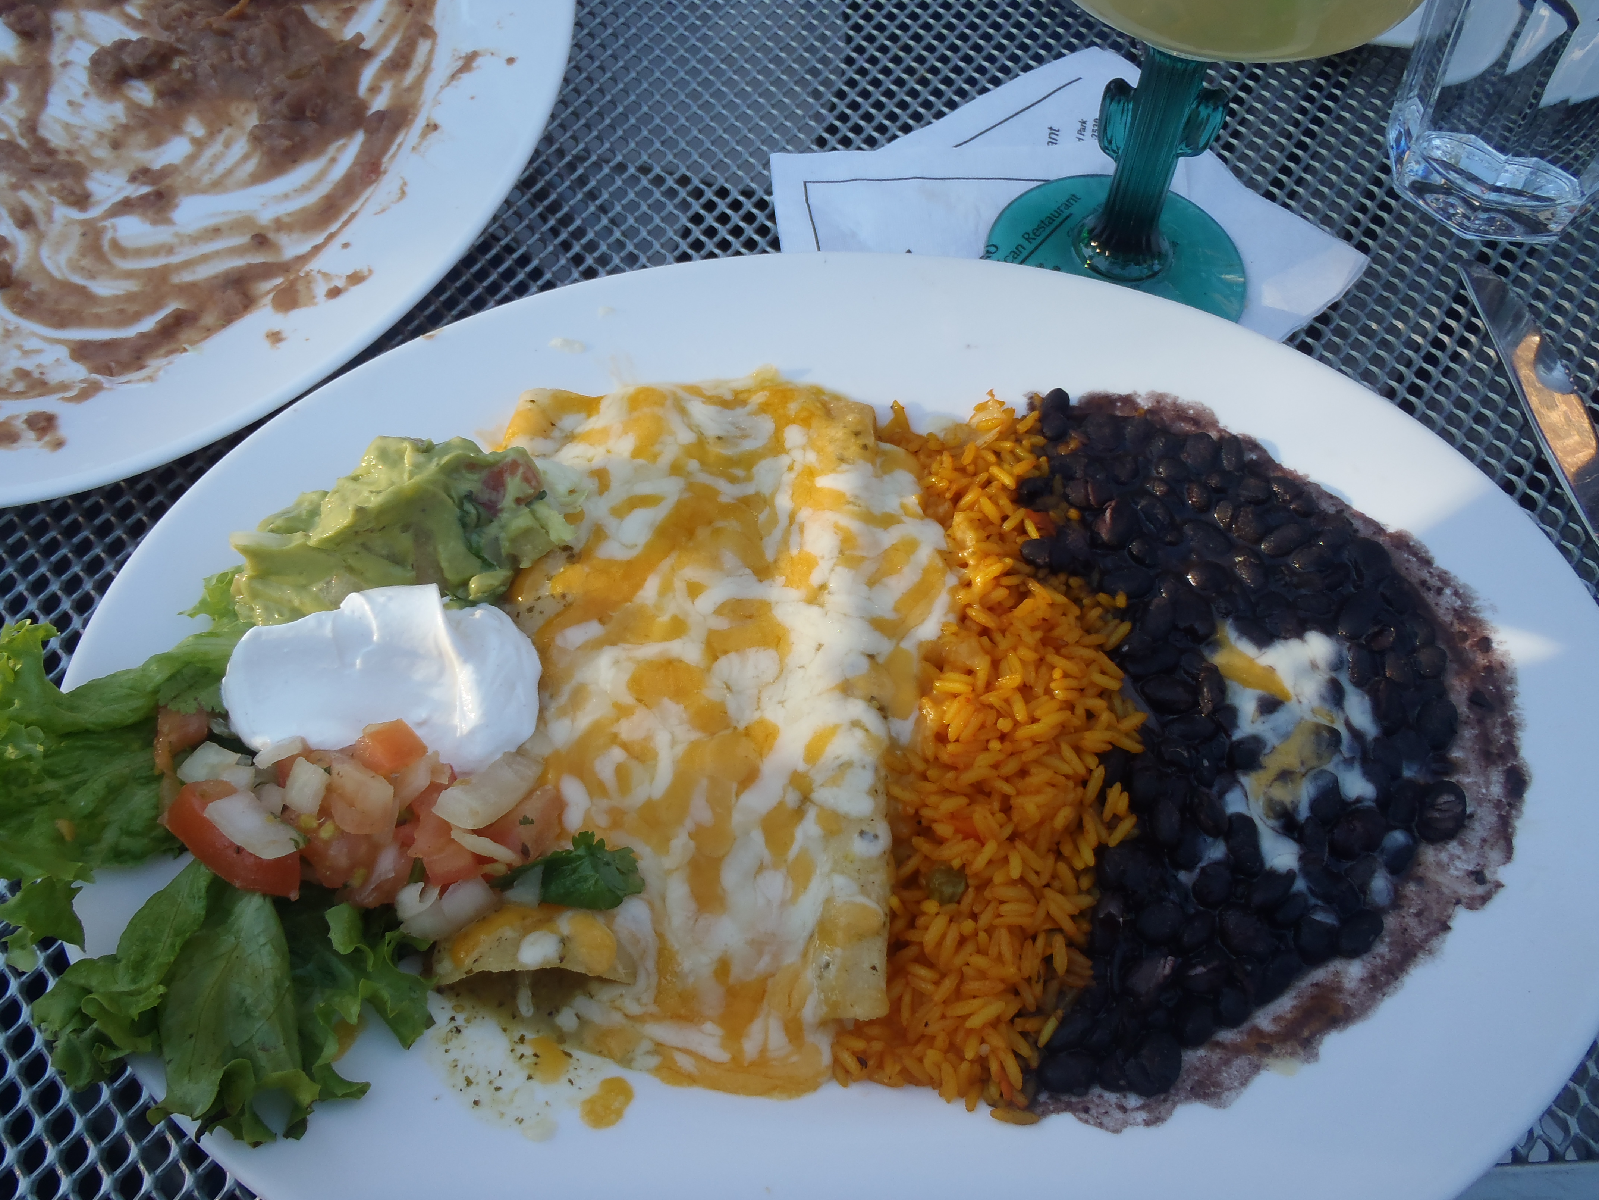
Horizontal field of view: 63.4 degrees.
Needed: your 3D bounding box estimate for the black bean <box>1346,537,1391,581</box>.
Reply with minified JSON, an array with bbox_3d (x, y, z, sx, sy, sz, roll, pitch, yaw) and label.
[{"bbox_3d":[0.141,-0.010,0.321,0.009,0.007,0.013,-27,64,-16],"label":"black bean"}]

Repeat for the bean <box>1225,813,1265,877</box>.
[{"bbox_3d":[0.098,0.054,0.284,0.007,0.007,0.014,1,60,-1],"label":"bean"}]

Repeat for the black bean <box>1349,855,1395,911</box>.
[{"bbox_3d":[0.125,0.062,0.282,0.009,0.008,0.012,-5,61,-5],"label":"black bean"}]

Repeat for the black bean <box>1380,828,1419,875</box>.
[{"bbox_3d":[0.131,0.055,0.283,0.008,0.007,0.011,20,61,10],"label":"black bean"}]

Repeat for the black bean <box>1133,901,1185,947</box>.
[{"bbox_3d":[0.076,0.068,0.273,0.011,0.007,0.009,-16,61,-10],"label":"black bean"}]

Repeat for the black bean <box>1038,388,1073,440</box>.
[{"bbox_3d":[0.065,-0.047,0.330,0.008,0.007,0.015,14,61,6],"label":"black bean"}]

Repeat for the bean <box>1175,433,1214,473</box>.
[{"bbox_3d":[0.103,-0.038,0.337,0.009,0.008,0.012,-1,60,-2],"label":"bean"}]

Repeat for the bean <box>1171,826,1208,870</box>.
[{"bbox_3d":[0.085,0.054,0.282,0.007,0.007,0.011,23,62,11],"label":"bean"}]

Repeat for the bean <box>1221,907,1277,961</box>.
[{"bbox_3d":[0.094,0.070,0.272,0.012,0.008,0.010,41,67,20],"label":"bean"}]

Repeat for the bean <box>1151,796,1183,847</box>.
[{"bbox_3d":[0.081,0.049,0.284,0.006,0.008,0.011,2,60,0],"label":"bean"}]

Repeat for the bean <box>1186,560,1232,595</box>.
[{"bbox_3d":[0.100,-0.005,0.315,0.011,0.007,0.009,15,61,7],"label":"bean"}]

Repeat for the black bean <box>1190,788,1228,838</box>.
[{"bbox_3d":[0.090,0.047,0.283,0.007,0.007,0.012,-19,62,-12],"label":"black bean"}]

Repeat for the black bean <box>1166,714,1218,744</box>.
[{"bbox_3d":[0.087,0.029,0.288,0.012,0.006,0.007,-10,61,-8],"label":"black bean"}]

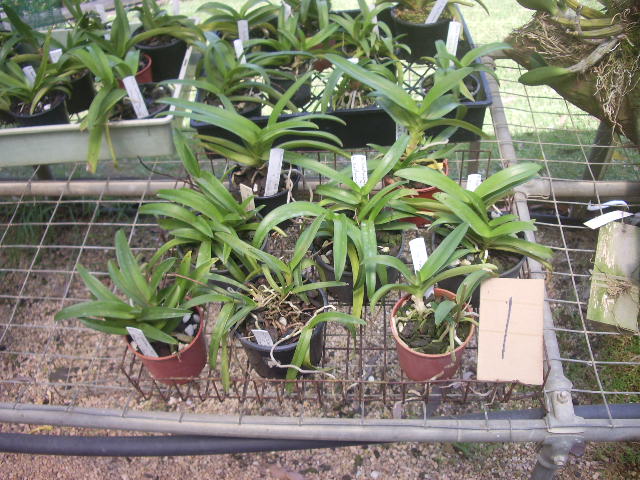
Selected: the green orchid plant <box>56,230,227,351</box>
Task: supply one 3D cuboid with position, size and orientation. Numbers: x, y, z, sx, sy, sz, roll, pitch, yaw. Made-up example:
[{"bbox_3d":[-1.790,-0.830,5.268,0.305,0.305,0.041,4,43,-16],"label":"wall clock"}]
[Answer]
[{"bbox_3d":[-0.239,0.057,0.823,0.220,0.105,0.145,0,47,5],"label":"green orchid plant"}]

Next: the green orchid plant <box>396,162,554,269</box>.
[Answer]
[{"bbox_3d":[0.204,-0.025,0.836,0.210,0.120,0.140,0,47,5],"label":"green orchid plant"}]

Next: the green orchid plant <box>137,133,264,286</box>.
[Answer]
[{"bbox_3d":[-0.163,-0.042,0.887,0.175,0.125,0.180,0,48,5],"label":"green orchid plant"}]

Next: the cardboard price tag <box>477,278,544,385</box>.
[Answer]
[{"bbox_3d":[0.234,0.111,0.793,0.077,0.005,0.126,2,85,8],"label":"cardboard price tag"}]

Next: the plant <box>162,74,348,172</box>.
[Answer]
[{"bbox_3d":[-0.104,-0.172,0.983,0.285,0.135,0.155,0,48,5],"label":"plant"}]

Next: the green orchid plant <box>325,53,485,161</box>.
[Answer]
[{"bbox_3d":[0.127,-0.188,0.971,0.235,0.145,0.150,0,48,5],"label":"green orchid plant"}]

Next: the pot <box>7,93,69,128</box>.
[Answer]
[{"bbox_3d":[-0.505,-0.221,1.197,0.118,0.098,0.118,0,47,5],"label":"pot"}]

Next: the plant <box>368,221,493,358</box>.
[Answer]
[{"bbox_3d":[0.138,0.058,0.802,0.165,0.110,0.145,0,48,5],"label":"plant"}]

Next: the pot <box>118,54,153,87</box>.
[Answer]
[{"bbox_3d":[-0.368,-0.306,1.272,0.100,0.087,0.100,-3,47,3],"label":"pot"}]

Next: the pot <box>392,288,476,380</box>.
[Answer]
[{"bbox_3d":[0.143,0.129,0.833,0.102,0.082,0.102,0,48,5],"label":"pot"}]

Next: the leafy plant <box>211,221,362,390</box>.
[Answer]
[{"bbox_3d":[-0.046,0.070,0.818,0.205,0.140,0.175,0,47,5],"label":"leafy plant"}]

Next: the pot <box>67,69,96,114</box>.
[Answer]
[{"bbox_3d":[-0.490,-0.304,1.268,0.107,0.082,0.107,-2,48,3],"label":"pot"}]

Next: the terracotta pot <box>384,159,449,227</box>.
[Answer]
[{"bbox_3d":[0.151,-0.076,1.016,0.098,0.087,0.098,0,47,5],"label":"terracotta pot"}]

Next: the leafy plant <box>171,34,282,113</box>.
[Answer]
[{"bbox_3d":[-0.163,-0.269,1.076,0.195,0.135,0.150,0,48,5],"label":"leafy plant"}]

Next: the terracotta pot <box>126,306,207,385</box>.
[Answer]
[{"bbox_3d":[-0.192,0.137,0.851,0.100,0.083,0.100,-3,47,3],"label":"terracotta pot"}]

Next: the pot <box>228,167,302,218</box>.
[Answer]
[{"bbox_3d":[-0.082,-0.071,1.027,0.112,0.090,0.112,-2,48,3],"label":"pot"}]

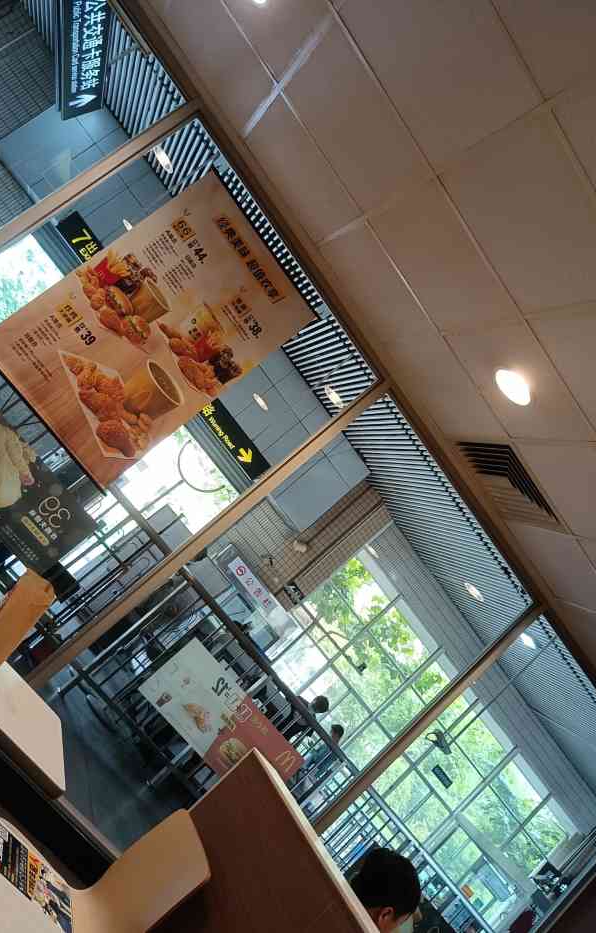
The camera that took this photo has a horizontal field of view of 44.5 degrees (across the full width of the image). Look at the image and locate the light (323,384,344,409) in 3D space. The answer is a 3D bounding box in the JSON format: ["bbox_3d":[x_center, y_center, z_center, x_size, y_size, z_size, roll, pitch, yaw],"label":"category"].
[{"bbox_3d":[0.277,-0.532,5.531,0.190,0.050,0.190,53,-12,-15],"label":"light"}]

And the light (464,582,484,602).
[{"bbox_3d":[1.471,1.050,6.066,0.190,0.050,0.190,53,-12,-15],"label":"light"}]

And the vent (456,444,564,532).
[{"bbox_3d":[1.081,0.076,3.744,0.540,0.050,0.540,53,-12,-15],"label":"vent"}]

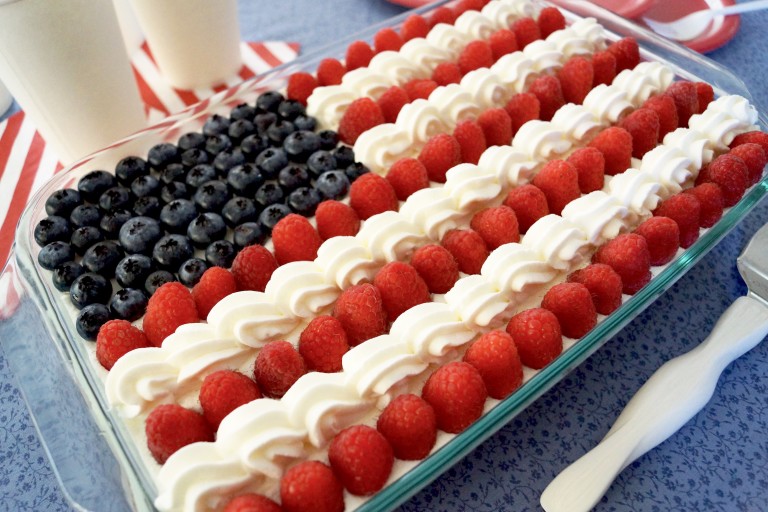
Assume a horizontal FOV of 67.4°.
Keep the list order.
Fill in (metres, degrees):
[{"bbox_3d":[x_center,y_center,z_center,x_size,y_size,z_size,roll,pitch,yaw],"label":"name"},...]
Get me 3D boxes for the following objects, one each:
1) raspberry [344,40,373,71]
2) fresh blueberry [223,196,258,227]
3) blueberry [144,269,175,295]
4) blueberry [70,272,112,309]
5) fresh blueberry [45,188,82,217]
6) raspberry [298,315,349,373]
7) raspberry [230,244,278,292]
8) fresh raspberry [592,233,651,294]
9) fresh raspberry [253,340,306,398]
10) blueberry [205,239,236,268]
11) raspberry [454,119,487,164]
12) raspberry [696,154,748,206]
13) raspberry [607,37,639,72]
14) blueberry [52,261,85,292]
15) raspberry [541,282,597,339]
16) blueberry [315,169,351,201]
[{"bbox_3d":[-0.013,-0.114,0.332,0.017,0.018,0.017,-2,53,2],"label":"raspberry"},{"bbox_3d":[-0.068,-0.021,0.272,0.016,0.013,0.016,-1,54,1],"label":"fresh blueberry"},{"bbox_3d":[-0.093,0.012,0.239,0.012,0.010,0.012,-2,53,2],"label":"blueberry"},{"bbox_3d":[-0.120,0.014,0.237,0.016,0.013,0.016,-1,54,2],"label":"blueberry"},{"bbox_3d":[-0.157,-0.026,0.282,0.016,0.013,0.016,-32,56,-18],"label":"fresh blueberry"},{"bbox_3d":[-0.022,0.033,0.214,0.019,0.022,0.019,-1,54,2],"label":"raspberry"},{"bbox_3d":[-0.055,0.005,0.246,0.020,0.021,0.020,-2,52,3],"label":"raspberry"},{"bbox_3d":[0.095,0.001,0.227,0.021,0.022,0.021,-2,53,2],"label":"fresh raspberry"},{"bbox_3d":[-0.039,0.043,0.216,0.021,0.022,0.021,-2,52,3],"label":"fresh raspberry"},{"bbox_3d":[-0.071,-0.001,0.250,0.013,0.011,0.013,-1,52,2],"label":"blueberry"},{"bbox_3d":[0.042,-0.054,0.281,0.018,0.022,0.018,-3,53,4],"label":"raspberry"},{"bbox_3d":[0.151,-0.034,0.256,0.020,0.023,0.020,-32,58,-20],"label":"raspberry"},{"bbox_3d":[0.128,-0.108,0.310,0.018,0.019,0.018,-32,59,-19],"label":"raspberry"},{"bbox_3d":[-0.134,0.009,0.243,0.013,0.011,0.013,-2,53,2],"label":"blueberry"},{"bbox_3d":[0.070,0.021,0.220,0.020,0.022,0.020,-1,52,2],"label":"raspberry"},{"bbox_3d":[-0.025,-0.034,0.277,0.017,0.013,0.017,-2,52,3],"label":"blueberry"}]

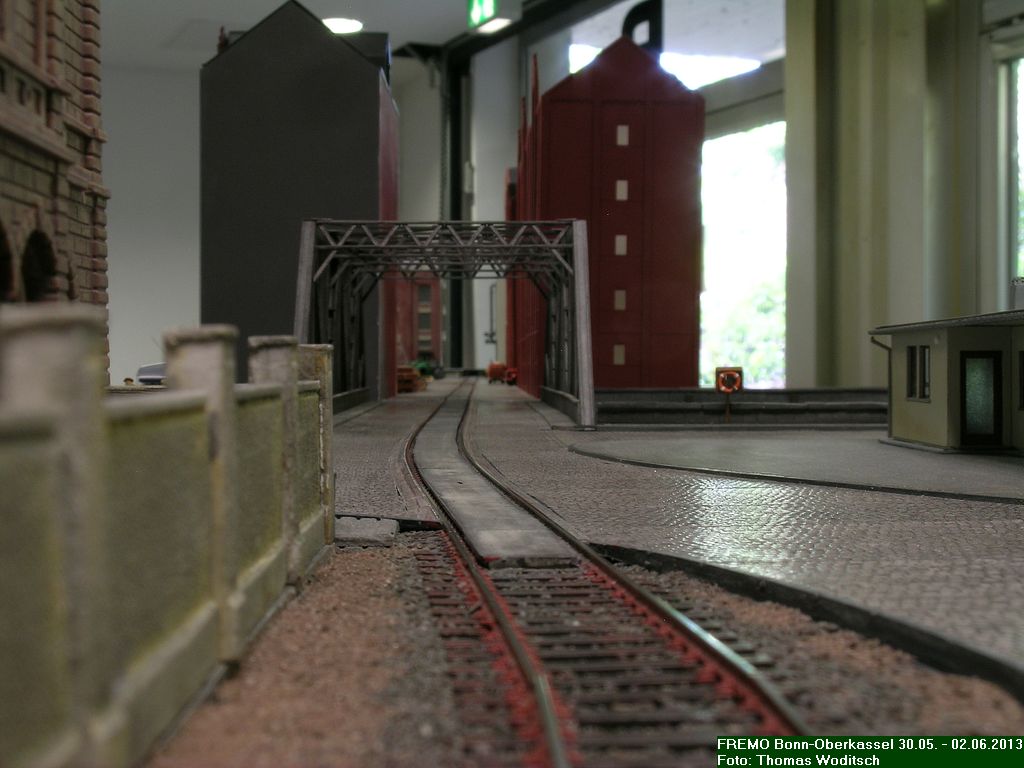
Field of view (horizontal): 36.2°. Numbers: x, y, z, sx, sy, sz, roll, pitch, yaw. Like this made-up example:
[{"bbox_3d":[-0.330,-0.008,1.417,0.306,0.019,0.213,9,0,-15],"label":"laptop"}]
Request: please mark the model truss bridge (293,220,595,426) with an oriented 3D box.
[{"bbox_3d":[-0.031,-0.028,0.775,0.121,0.087,0.330,0,1,-1],"label":"model truss bridge"}]

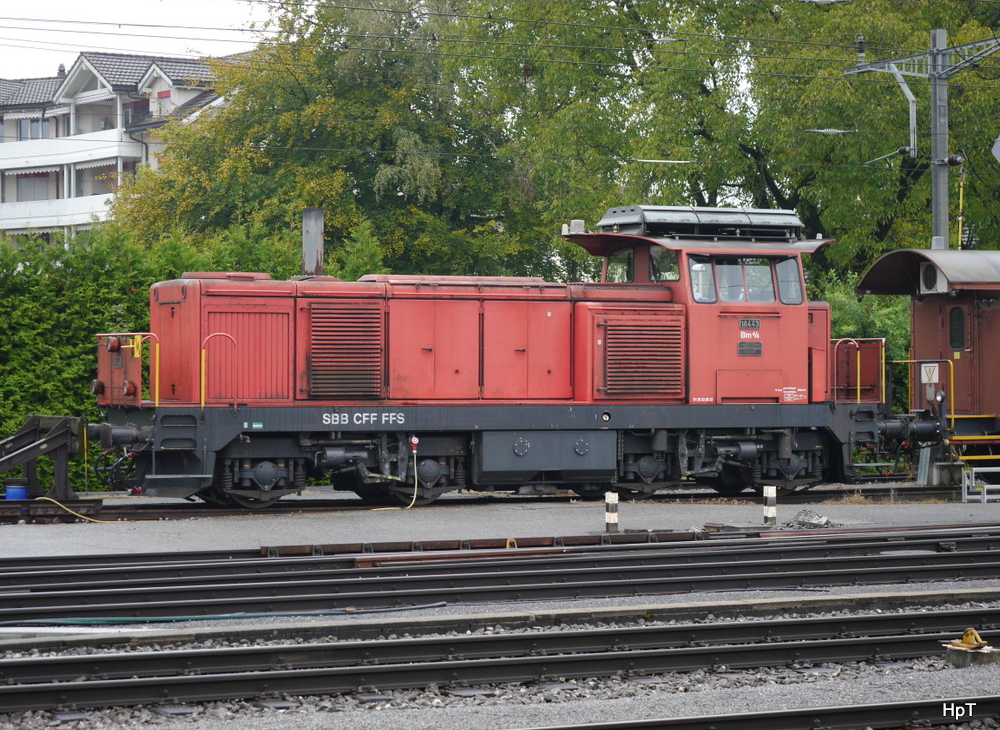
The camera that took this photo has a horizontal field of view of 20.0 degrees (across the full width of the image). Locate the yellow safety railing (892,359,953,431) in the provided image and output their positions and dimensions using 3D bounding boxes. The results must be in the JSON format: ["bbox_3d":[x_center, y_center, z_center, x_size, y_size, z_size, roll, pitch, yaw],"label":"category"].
[{"bbox_3d":[6.630,0.458,44.713,0.100,1.120,1.920,0,0,-25],"label":"yellow safety railing"}]

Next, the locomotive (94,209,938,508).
[{"bbox_3d":[0.072,-0.189,41.654,12.800,4.350,3.000,0,0,-25],"label":"locomotive"}]

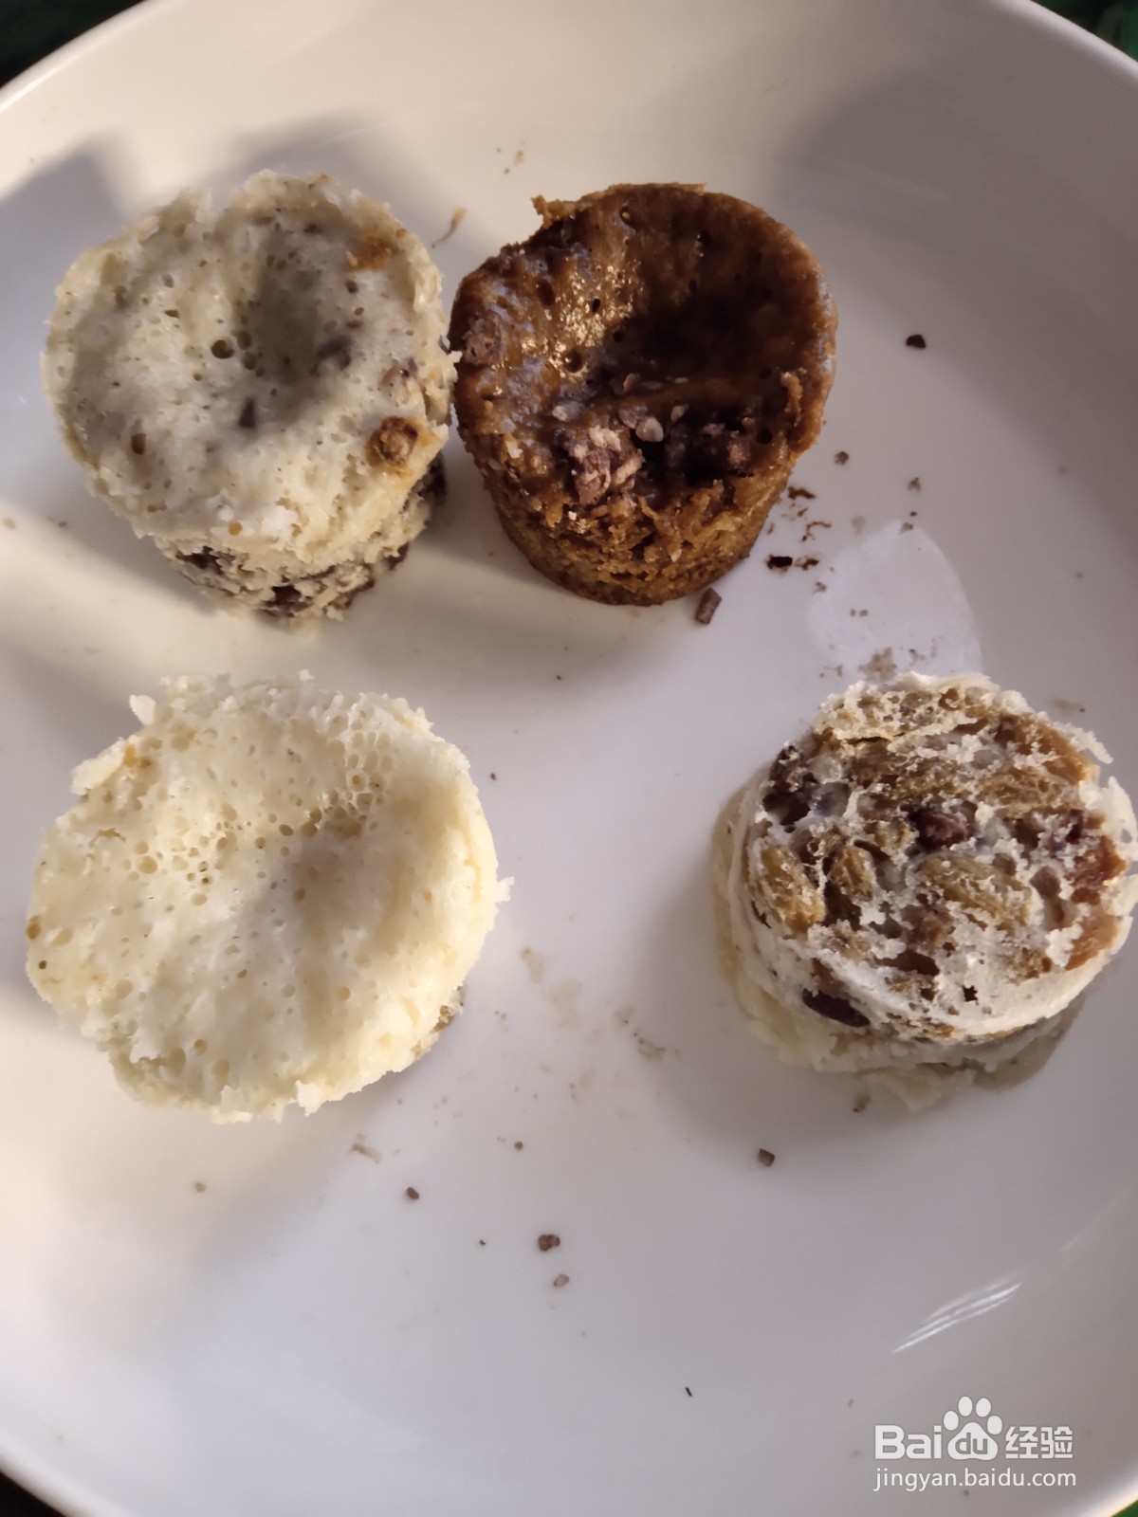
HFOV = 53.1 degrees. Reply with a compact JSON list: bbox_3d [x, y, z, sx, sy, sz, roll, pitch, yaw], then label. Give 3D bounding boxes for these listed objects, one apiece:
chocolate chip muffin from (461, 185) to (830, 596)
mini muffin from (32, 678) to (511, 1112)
[{"bbox_3d":[0.011,-0.054,0.182,0.055,0.040,0.055,0,74,1],"label":"chocolate chip muffin"},{"bbox_3d":[-0.037,0.021,0.161,0.058,0.040,0.058,0,74,1],"label":"mini muffin"}]

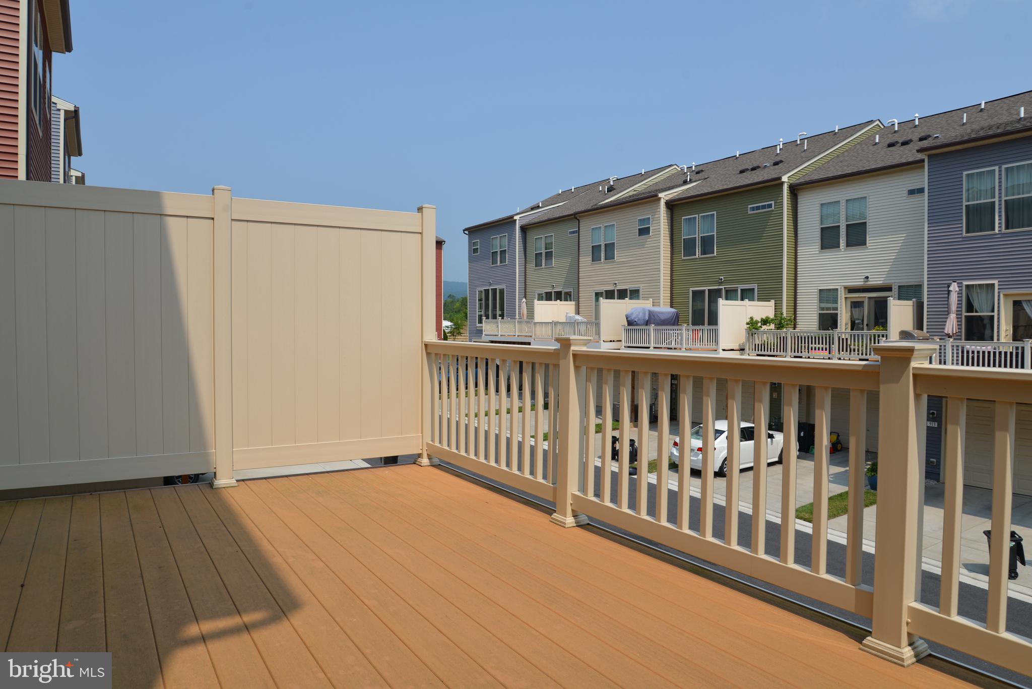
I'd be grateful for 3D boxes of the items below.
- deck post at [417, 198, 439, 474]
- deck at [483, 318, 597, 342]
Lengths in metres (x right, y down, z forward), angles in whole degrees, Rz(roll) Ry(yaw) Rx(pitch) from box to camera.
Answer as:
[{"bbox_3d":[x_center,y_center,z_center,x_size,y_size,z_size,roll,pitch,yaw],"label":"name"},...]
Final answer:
[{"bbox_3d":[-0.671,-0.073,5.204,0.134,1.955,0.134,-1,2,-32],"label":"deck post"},{"bbox_3d":[2.133,-0.661,35.345,3.000,1.400,10.506,-1,2,-32],"label":"deck"}]

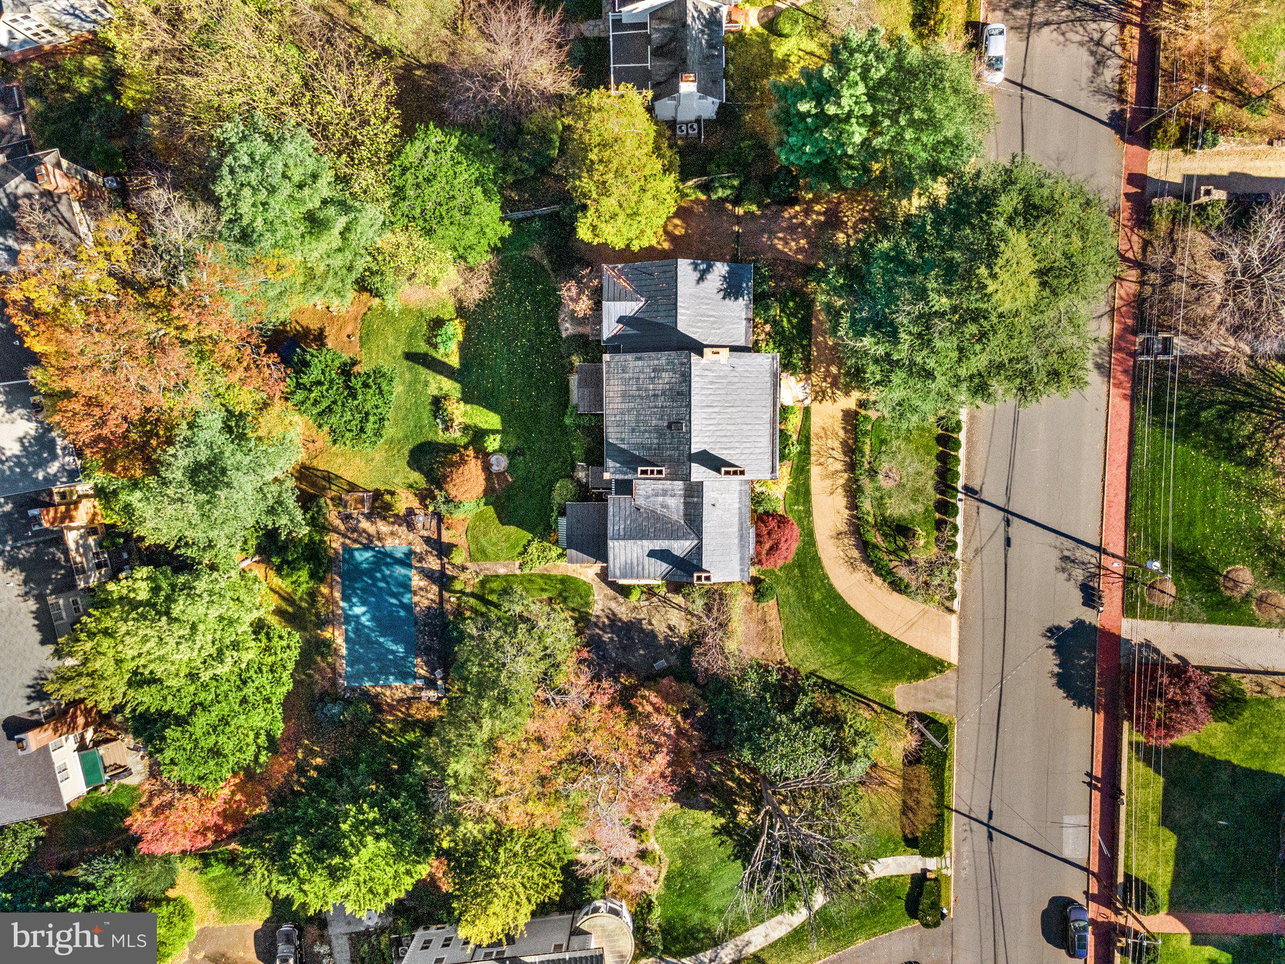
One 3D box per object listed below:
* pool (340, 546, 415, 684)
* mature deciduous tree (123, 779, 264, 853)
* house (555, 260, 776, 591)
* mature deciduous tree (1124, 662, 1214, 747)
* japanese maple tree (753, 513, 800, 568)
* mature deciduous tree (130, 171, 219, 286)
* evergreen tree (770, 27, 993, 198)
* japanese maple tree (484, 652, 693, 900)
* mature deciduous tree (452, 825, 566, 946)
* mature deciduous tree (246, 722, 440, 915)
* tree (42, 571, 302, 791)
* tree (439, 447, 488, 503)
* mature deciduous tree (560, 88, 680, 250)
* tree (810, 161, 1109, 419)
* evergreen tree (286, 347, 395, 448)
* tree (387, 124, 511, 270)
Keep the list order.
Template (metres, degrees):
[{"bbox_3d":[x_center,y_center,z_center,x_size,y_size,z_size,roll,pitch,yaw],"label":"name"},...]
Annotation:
[{"bbox_3d":[-22.787,11.574,77.809,6.080,1.500,12.120,-1,94,1],"label":"pool"},{"bbox_3d":[-37.300,27.390,75.390,11.480,6.000,7.520,0,91,0],"label":"mature deciduous tree"},{"bbox_3d":[1.949,-4.481,69.433,16.940,12.500,24.170,0,94,1],"label":"house"},{"bbox_3d":[44.160,18.680,75.120,6.990,6.300,6.750,0,91,0],"label":"mature deciduous tree"},{"bbox_3d":[11.159,4.894,74.377,3.990,3.500,4.670,0,94,1],"label":"japanese maple tree"},{"bbox_3d":[-37.090,-20.260,72.220,6.050,11.000,7.470,0,91,0],"label":"mature deciduous tree"},{"bbox_3d":[17.196,-26.573,65.590,15.300,17.000,10.440,0,94,1],"label":"evergreen tree"},{"bbox_3d":[-4.166,23.099,70.468,16.340,14.000,18.390,0,94,1],"label":"japanese maple tree"},{"bbox_3d":[-10.714,32.235,71.880,9.120,12.500,7.500,0,94,1],"label":"mature deciduous tree"},{"bbox_3d":[-23.450,26.640,71.380,14.940,14.000,14.230,0,91,0],"label":"mature deciduous tree"},{"bbox_3d":[-35.680,15.160,70.220,18.090,16.000,17.400,0,91,0],"label":"tree"},{"bbox_3d":[-15.340,-0.560,76.300,4.220,3.400,4.830,0,91,0],"label":"tree"},{"bbox_3d":[-1.749,-22.576,65.372,8.930,18.500,8.830,0,94,1],"label":"mature deciduous tree"},{"bbox_3d":[24.710,-14.490,69.300,21.570,17.000,19.990,0,91,0],"label":"tree"},{"bbox_3d":[-24.340,-6.701,71.700,7.870,8.500,7.970,0,94,1],"label":"evergreen tree"},{"bbox_3d":[-15.300,-22.410,71.690,9.360,12.000,10.390,0,91,0],"label":"tree"}]

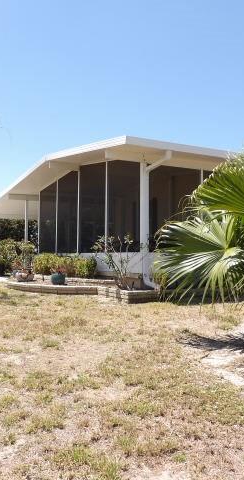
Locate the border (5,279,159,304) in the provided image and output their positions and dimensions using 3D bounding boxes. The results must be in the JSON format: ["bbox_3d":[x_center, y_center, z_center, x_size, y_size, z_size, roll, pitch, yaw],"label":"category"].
[{"bbox_3d":[-1.030,1.150,10.250,4.300,0.280,1.200,-1,-2,38],"label":"border"}]

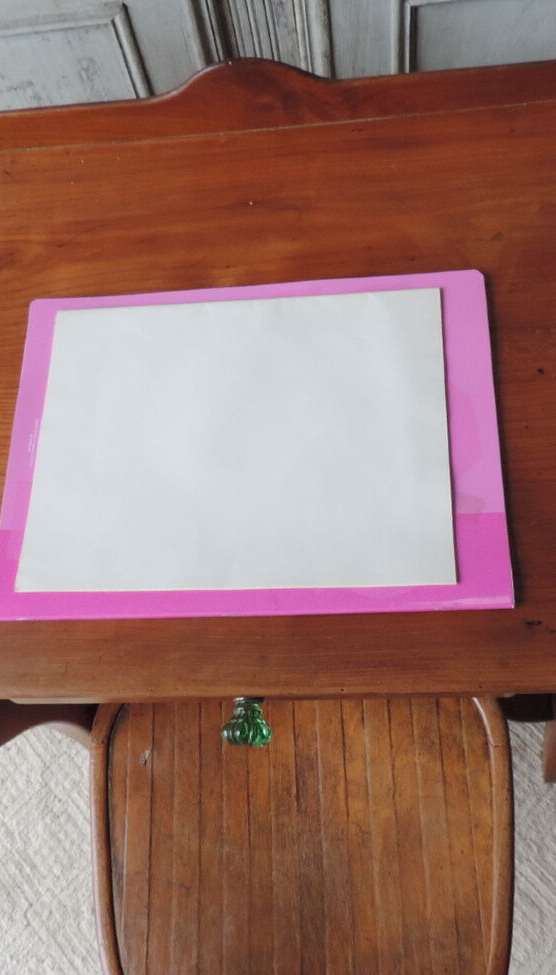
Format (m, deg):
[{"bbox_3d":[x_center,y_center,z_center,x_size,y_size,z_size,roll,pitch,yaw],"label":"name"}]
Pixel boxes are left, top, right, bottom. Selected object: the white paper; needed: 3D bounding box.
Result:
[{"bbox_3d":[-0.028,-0.036,0.606,0.279,0.002,0.216,-2,66,8],"label":"white paper"}]

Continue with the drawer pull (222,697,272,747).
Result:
[{"bbox_3d":[-0.019,0.148,0.583,0.033,0.033,0.037,-2,66,8],"label":"drawer pull"}]

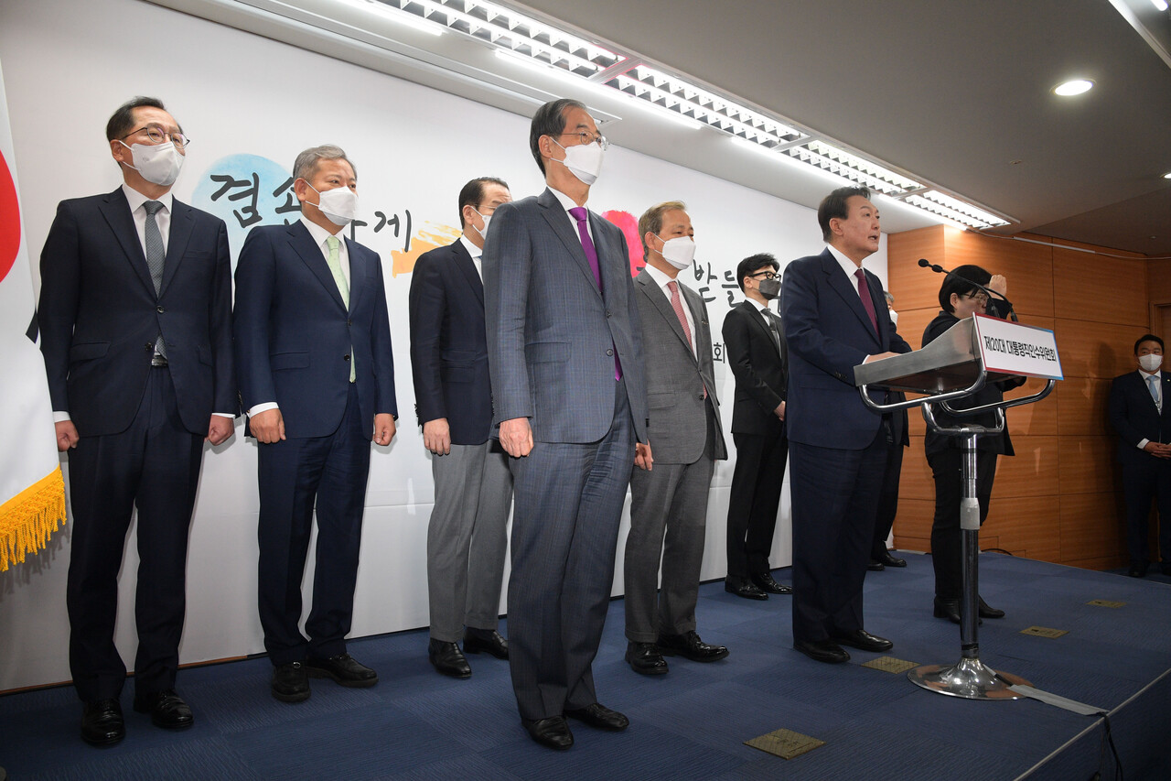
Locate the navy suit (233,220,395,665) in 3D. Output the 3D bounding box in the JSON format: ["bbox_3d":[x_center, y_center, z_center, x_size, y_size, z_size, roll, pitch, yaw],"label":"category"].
[{"bbox_3d":[-0.878,0.171,2.560,0.539,1.499,0.323,4,-5,-44],"label":"navy suit"}]

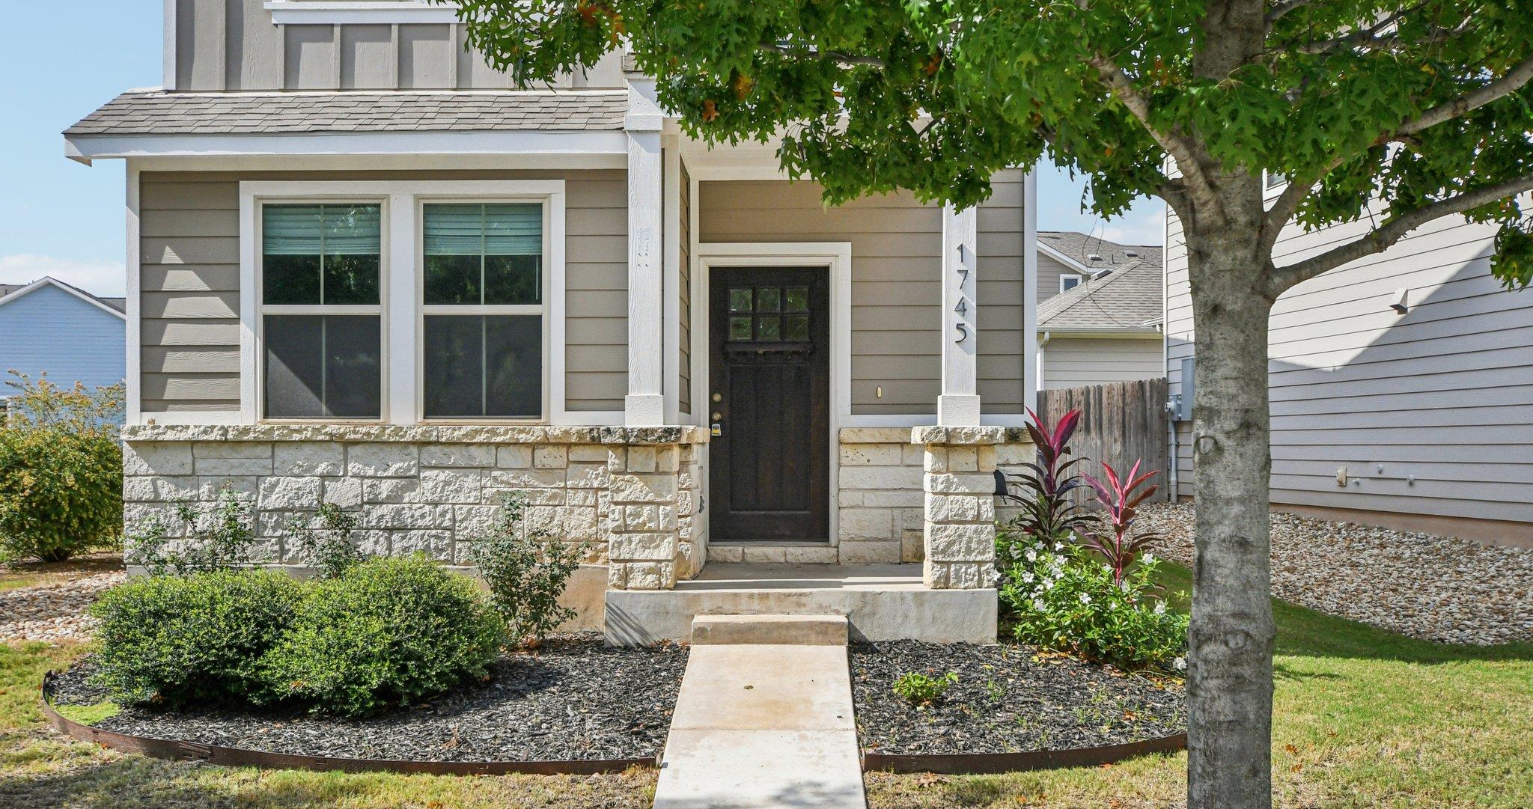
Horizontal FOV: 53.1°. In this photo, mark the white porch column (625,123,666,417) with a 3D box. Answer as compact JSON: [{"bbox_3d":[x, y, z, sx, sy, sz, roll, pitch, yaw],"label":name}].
[{"bbox_3d":[-0.743,-0.778,9.363,0.212,1.818,0.212,0,-1,0],"label":"white porch column"}]

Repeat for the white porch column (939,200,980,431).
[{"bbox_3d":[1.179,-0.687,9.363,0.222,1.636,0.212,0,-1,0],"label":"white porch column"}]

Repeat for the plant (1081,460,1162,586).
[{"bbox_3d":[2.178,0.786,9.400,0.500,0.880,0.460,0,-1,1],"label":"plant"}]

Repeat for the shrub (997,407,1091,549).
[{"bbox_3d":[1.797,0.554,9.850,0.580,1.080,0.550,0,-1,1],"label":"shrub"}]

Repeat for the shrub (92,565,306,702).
[{"bbox_3d":[-3.244,1.334,8.750,1.270,0.740,1.150,0,-1,1],"label":"shrub"}]

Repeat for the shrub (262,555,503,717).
[{"bbox_3d":[-2.134,1.285,8.520,1.330,0.820,1.200,0,-1,1],"label":"shrub"}]

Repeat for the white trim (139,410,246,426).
[{"bbox_3d":[-3.787,0.091,10.120,0.700,0.097,0.030,0,-1,1],"label":"white trim"}]

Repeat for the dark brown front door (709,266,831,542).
[{"bbox_3d":[0.022,0.000,11.383,0.899,2.040,0.061,0,-1,0],"label":"dark brown front door"}]

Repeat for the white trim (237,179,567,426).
[{"bbox_3d":[-2.381,-0.664,10.060,2.136,1.603,0.101,0,-1,0],"label":"white trim"}]

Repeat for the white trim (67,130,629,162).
[{"bbox_3d":[-2.671,-1.651,9.780,3.600,0.160,0.050,0,-1,1],"label":"white trim"}]

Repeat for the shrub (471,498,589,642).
[{"bbox_3d":[-1.460,1.010,9.444,0.707,0.889,0.657,0,-1,0],"label":"shrub"}]

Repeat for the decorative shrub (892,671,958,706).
[{"bbox_3d":[0.844,1.510,8.150,0.360,0.180,0.310,0,-1,1],"label":"decorative shrub"}]

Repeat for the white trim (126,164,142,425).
[{"bbox_3d":[-4.141,-0.727,10.050,0.098,1.707,0.061,0,-1,0],"label":"white trim"}]

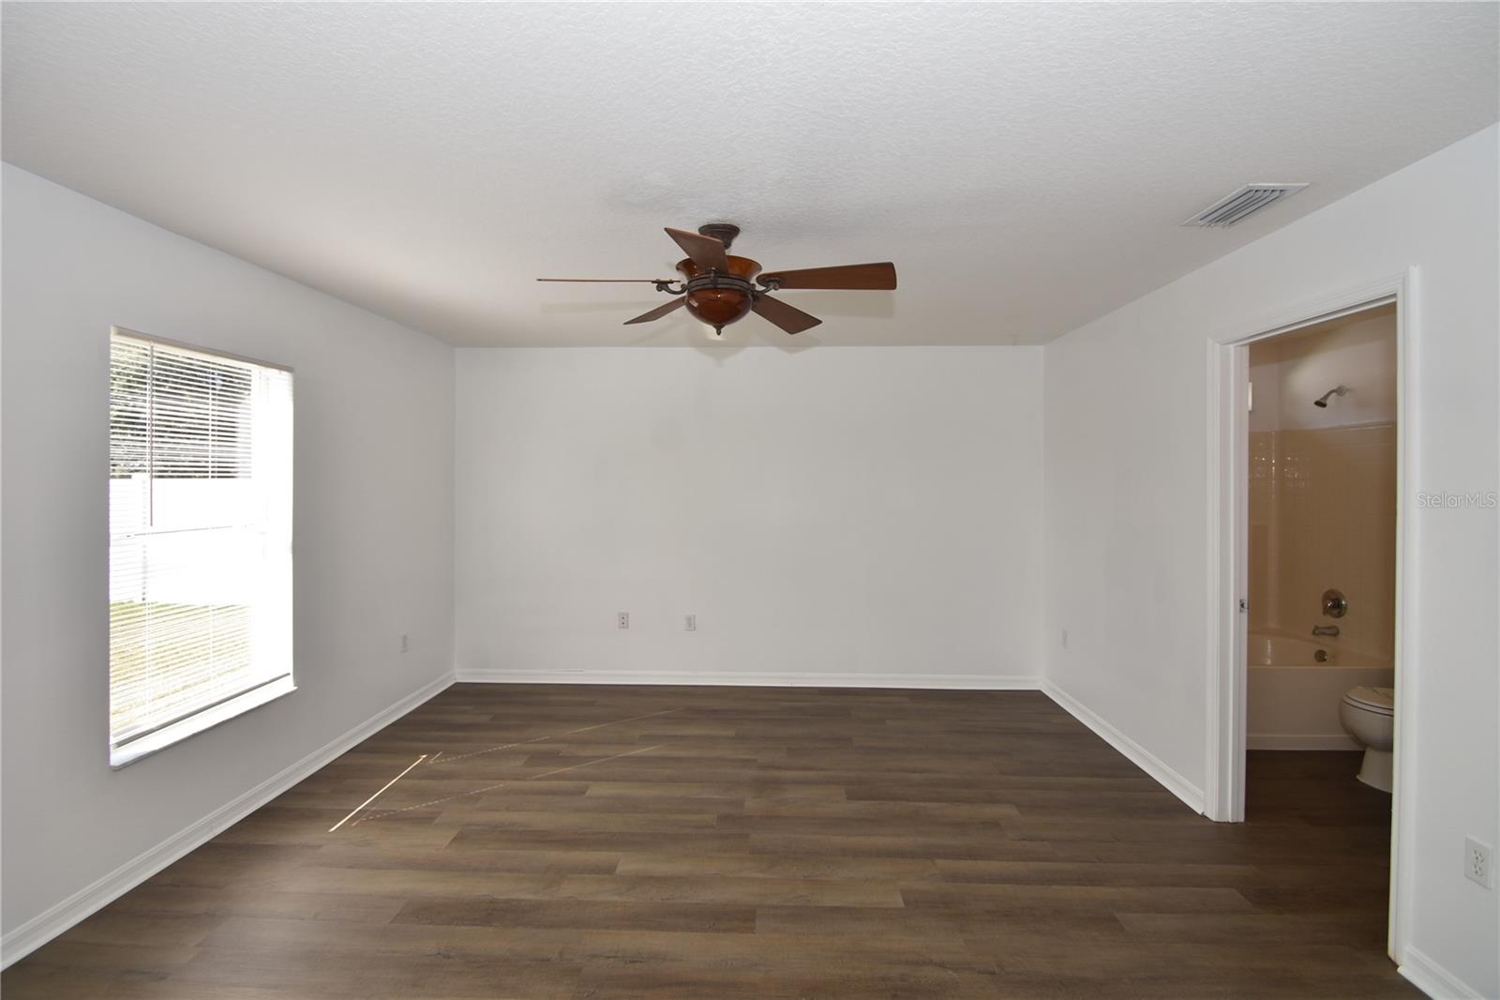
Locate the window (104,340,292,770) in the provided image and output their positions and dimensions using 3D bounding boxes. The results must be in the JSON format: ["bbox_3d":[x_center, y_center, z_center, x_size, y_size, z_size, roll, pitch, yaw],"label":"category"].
[{"bbox_3d":[-2.278,0.133,2.636,0.035,1.495,0.830,0,2,2],"label":"window"}]

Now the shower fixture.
[{"bbox_3d":[3.589,-0.642,3.885,0.170,0.140,0.080,0,2,2],"label":"shower fixture"}]

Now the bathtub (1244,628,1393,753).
[{"bbox_3d":[2.917,1.133,3.928,1.505,0.475,0.935,0,2,2],"label":"bathtub"}]

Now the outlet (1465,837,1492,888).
[{"bbox_3d":[1.979,0.982,1.696,0.008,0.114,0.070,0,2,2],"label":"outlet"}]

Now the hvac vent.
[{"bbox_3d":[1.702,-1.012,2.165,0.195,0.018,0.328,0,2,2],"label":"hvac vent"}]

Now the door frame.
[{"bbox_3d":[2.059,0.354,2.304,0.142,2.125,0.905,0,2,2],"label":"door frame"}]

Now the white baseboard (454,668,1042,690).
[{"bbox_3d":[-0.045,1.296,4.540,4.250,0.100,0.015,0,2,2],"label":"white baseboard"}]

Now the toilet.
[{"bbox_3d":[3.284,1.027,3.059,0.700,0.740,0.460,0,2,2],"label":"toilet"}]

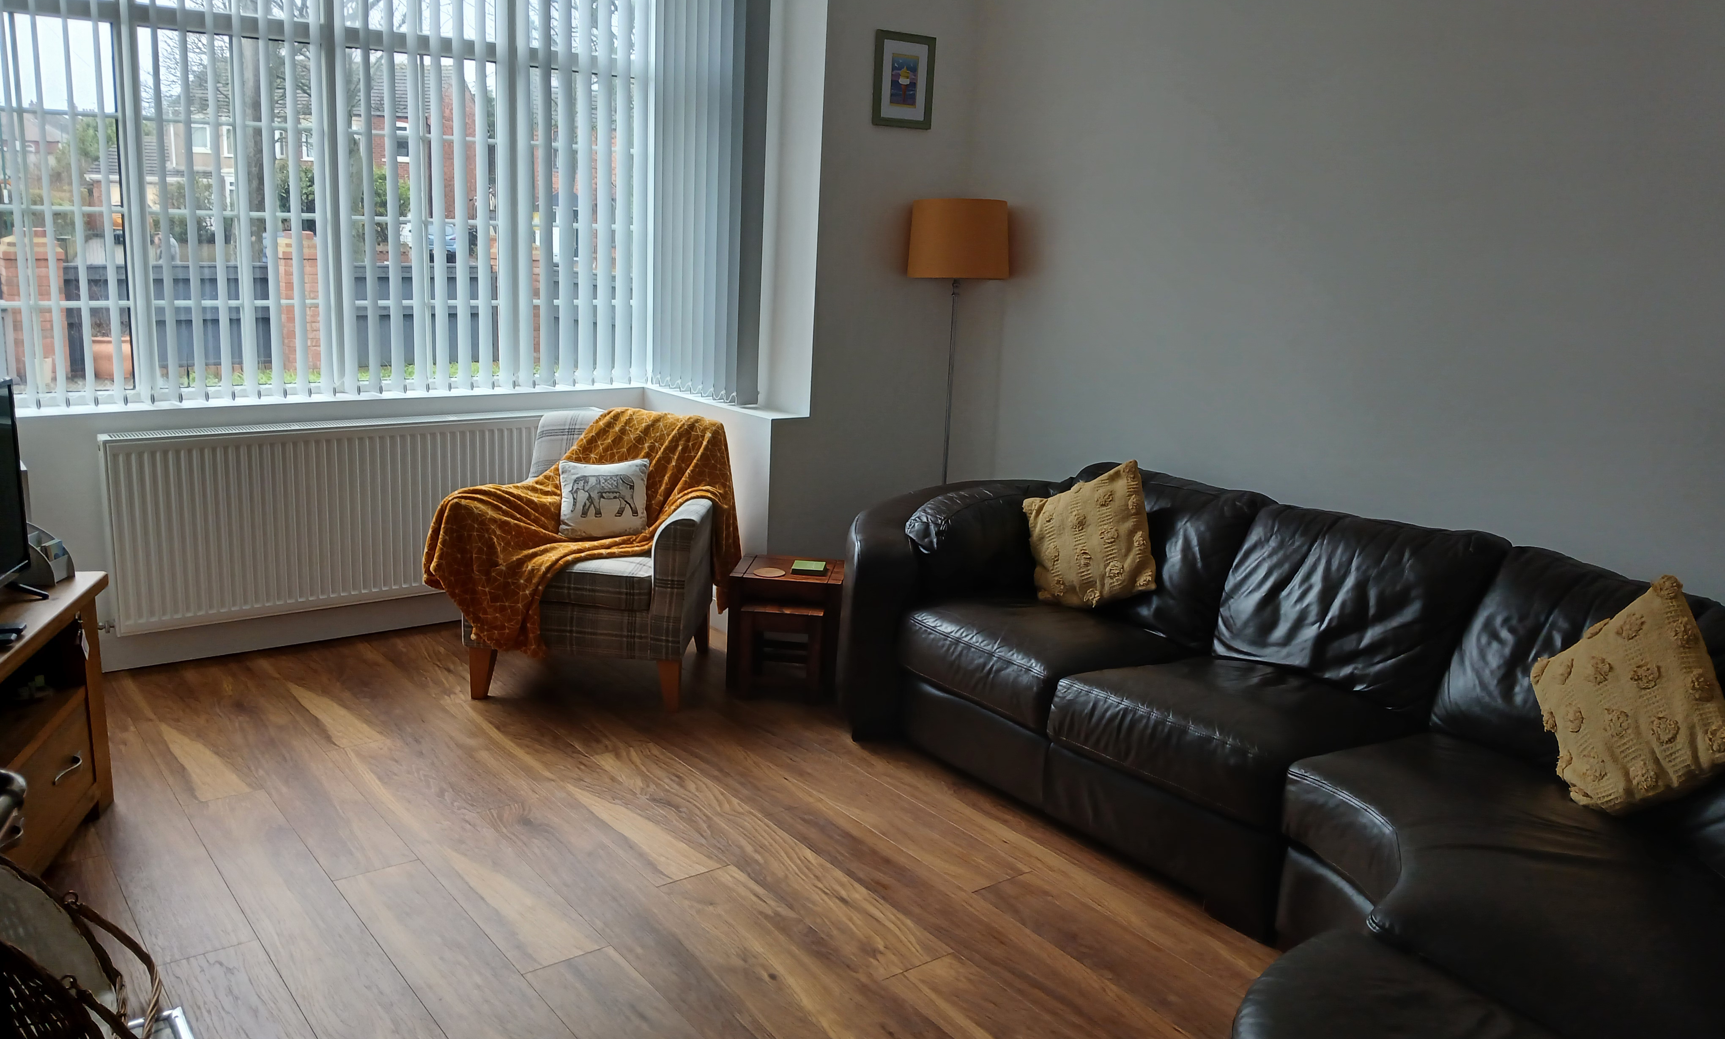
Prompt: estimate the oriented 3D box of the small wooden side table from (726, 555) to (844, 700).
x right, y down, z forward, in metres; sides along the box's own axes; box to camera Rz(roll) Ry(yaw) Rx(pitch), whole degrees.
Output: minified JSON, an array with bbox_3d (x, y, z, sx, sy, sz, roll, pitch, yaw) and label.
[{"bbox_3d":[-0.235,0.348,4.108,0.345,0.395,0.290,3,12,4],"label":"small wooden side table"}]

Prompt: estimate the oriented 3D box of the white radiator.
[{"bbox_3d":[-1.610,-0.028,4.352,1.610,0.600,0.110,-7,15,-37],"label":"white radiator"}]

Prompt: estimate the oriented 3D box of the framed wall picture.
[{"bbox_3d":[0.148,-1.469,4.345,0.260,0.303,0.022,-7,15,-37],"label":"framed wall picture"}]

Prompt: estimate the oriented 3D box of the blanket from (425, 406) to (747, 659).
[{"bbox_3d":[-0.864,0.025,4.154,0.900,0.680,0.780,3,12,3],"label":"blanket"}]

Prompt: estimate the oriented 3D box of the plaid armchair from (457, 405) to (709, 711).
[{"bbox_3d":[-0.826,0.096,4.187,0.700,0.800,0.760,3,12,3],"label":"plaid armchair"}]

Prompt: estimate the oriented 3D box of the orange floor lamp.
[{"bbox_3d":[0.286,-0.275,4.389,0.335,1.540,0.335,-7,15,-37],"label":"orange floor lamp"}]

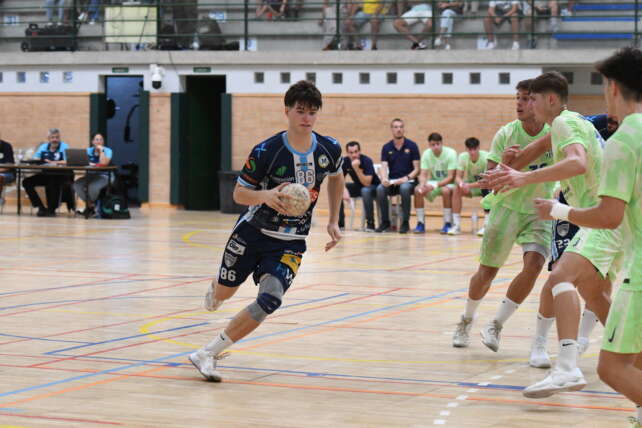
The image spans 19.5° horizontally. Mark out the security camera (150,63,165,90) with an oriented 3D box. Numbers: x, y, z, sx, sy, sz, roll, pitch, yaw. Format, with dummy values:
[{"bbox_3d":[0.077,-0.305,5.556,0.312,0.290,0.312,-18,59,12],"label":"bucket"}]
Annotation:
[{"bbox_3d":[-2.593,-2.165,29.700,0.200,0.390,0.260,2,3,23],"label":"security camera"}]

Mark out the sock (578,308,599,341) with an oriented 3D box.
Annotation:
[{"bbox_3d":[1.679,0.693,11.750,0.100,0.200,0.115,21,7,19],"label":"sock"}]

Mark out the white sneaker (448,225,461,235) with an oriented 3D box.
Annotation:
[{"bbox_3d":[1.725,0.219,24.097,0.115,0.120,0.290,2,3,18],"label":"white sneaker"}]

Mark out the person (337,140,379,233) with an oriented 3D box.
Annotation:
[{"bbox_3d":[0.524,-0.360,24.470,0.540,1.210,0.780,2,3,22],"label":"person"}]

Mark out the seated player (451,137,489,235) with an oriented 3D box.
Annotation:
[{"bbox_3d":[1.948,-0.368,24.269,0.520,1.280,0.800,2,3,16],"label":"seated player"}]

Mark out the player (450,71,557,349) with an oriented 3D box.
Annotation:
[{"bbox_3d":[1.243,-0.007,12.008,0.680,1.740,0.560,2,3,20],"label":"player"}]

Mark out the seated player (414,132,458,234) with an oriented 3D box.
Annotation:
[{"bbox_3d":[1.513,-0.403,24.368,0.530,1.330,0.800,1,3,16],"label":"seated player"}]

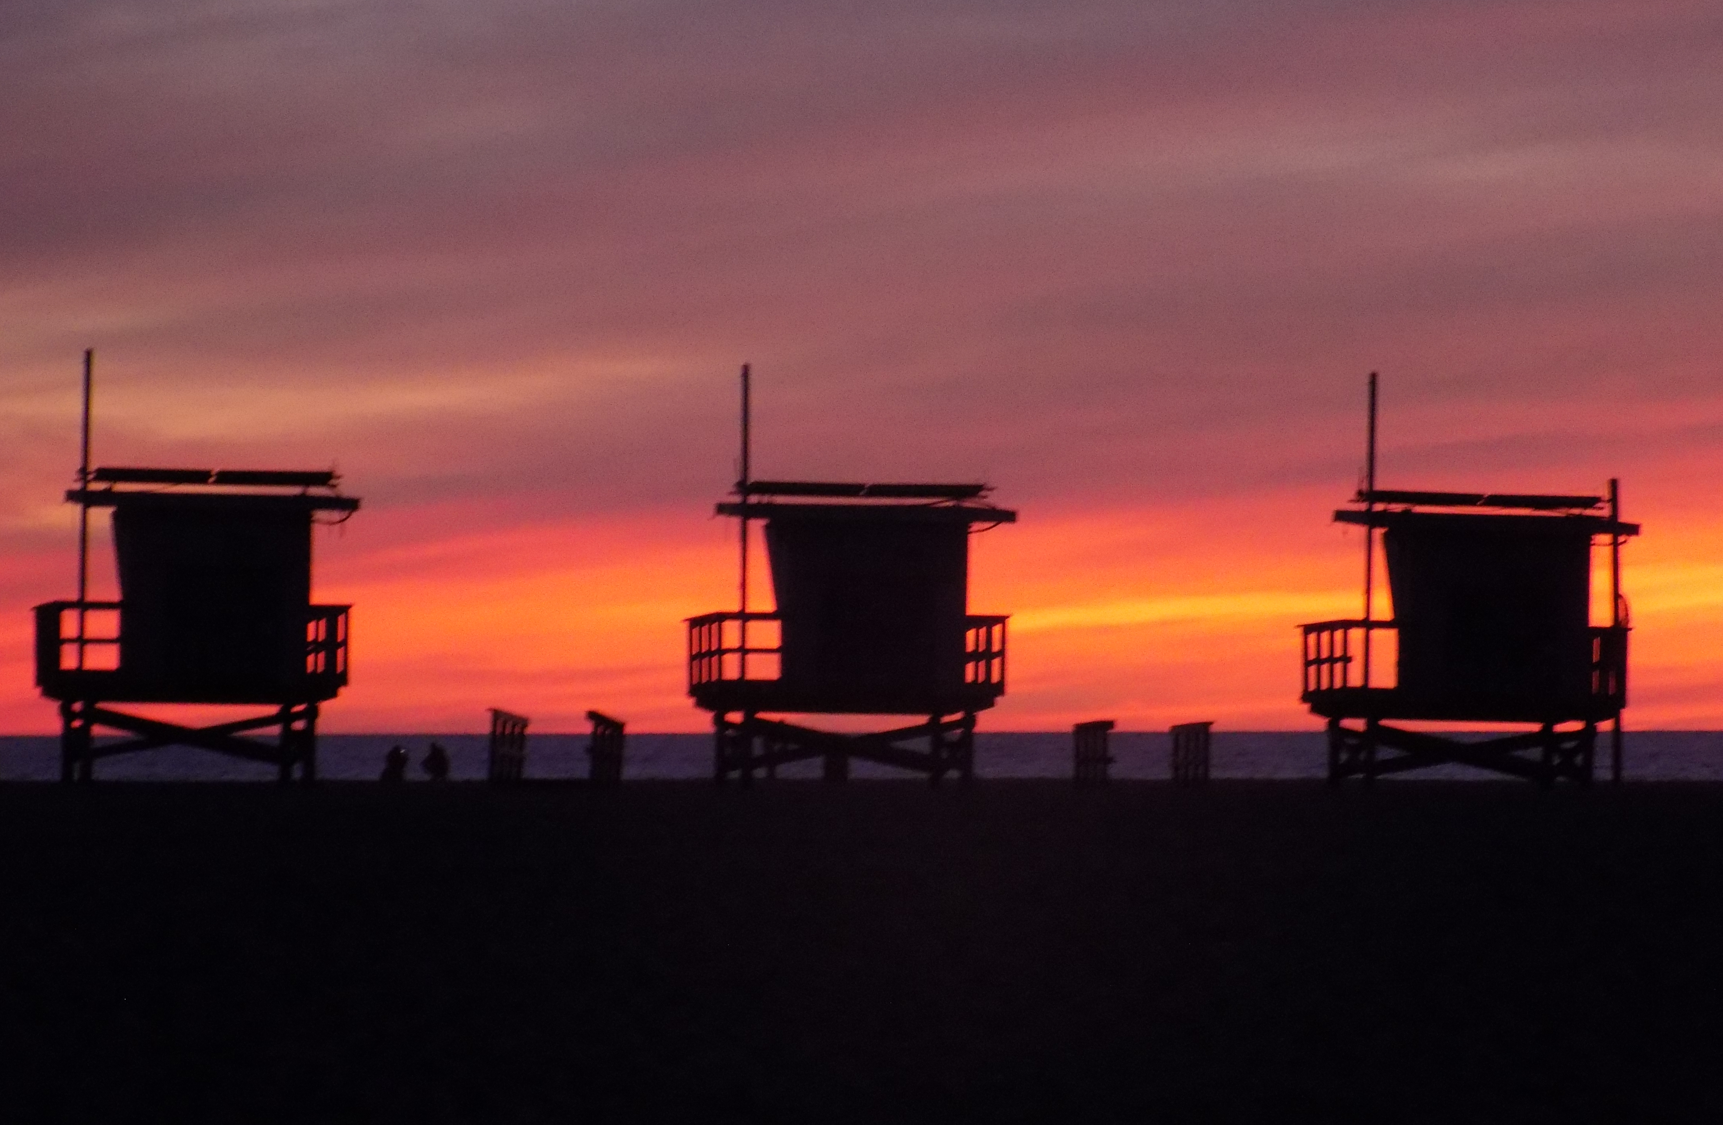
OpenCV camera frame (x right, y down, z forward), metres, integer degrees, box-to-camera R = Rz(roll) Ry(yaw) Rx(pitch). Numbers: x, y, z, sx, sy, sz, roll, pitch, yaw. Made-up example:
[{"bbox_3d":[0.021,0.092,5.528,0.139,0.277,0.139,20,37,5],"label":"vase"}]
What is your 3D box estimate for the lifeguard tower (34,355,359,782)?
[{"bbox_3d":[-9.588,0.107,136.500,4.350,6.280,3.700,0,-1,-9],"label":"lifeguard tower"}]

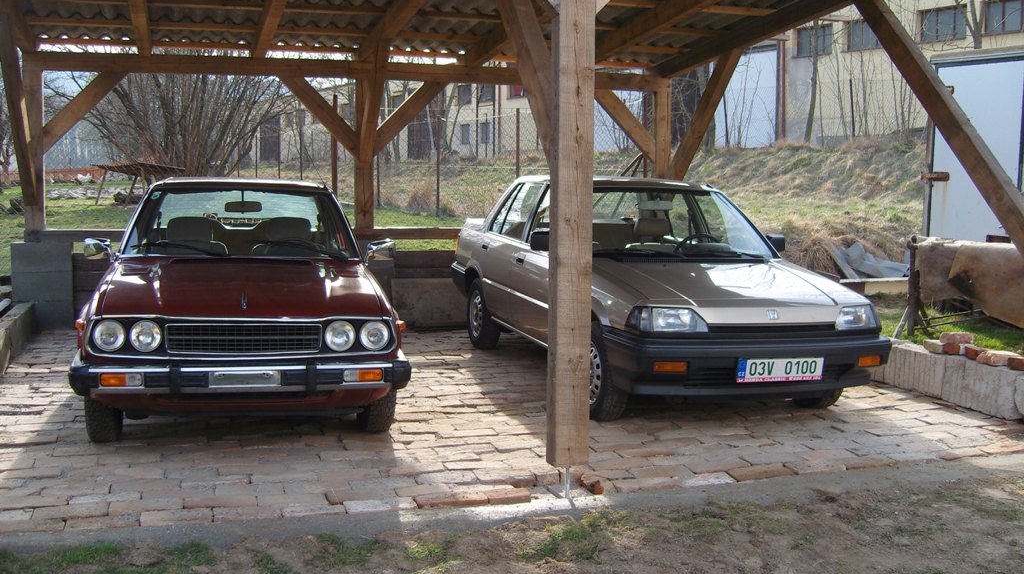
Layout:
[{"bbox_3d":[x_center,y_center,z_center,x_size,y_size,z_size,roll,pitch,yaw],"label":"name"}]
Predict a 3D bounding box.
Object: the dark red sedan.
[{"bbox_3d":[-1.732,-0.013,6.471,1.630,1.340,4.150,-1,7,-15],"label":"dark red sedan"}]

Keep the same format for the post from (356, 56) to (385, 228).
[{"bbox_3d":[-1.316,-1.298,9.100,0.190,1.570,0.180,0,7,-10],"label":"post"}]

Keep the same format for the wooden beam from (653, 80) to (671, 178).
[{"bbox_3d":[1.441,-1.226,9.600,0.140,1.500,0.140,0,7,-10],"label":"wooden beam"}]

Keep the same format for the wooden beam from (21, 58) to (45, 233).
[{"bbox_3d":[-4.130,-1.215,8.700,0.145,1.550,0.145,0,7,-10],"label":"wooden beam"}]

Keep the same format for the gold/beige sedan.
[{"bbox_3d":[0.813,-0.064,7.110,1.650,1.385,4.145,-1,7,-17],"label":"gold/beige sedan"}]

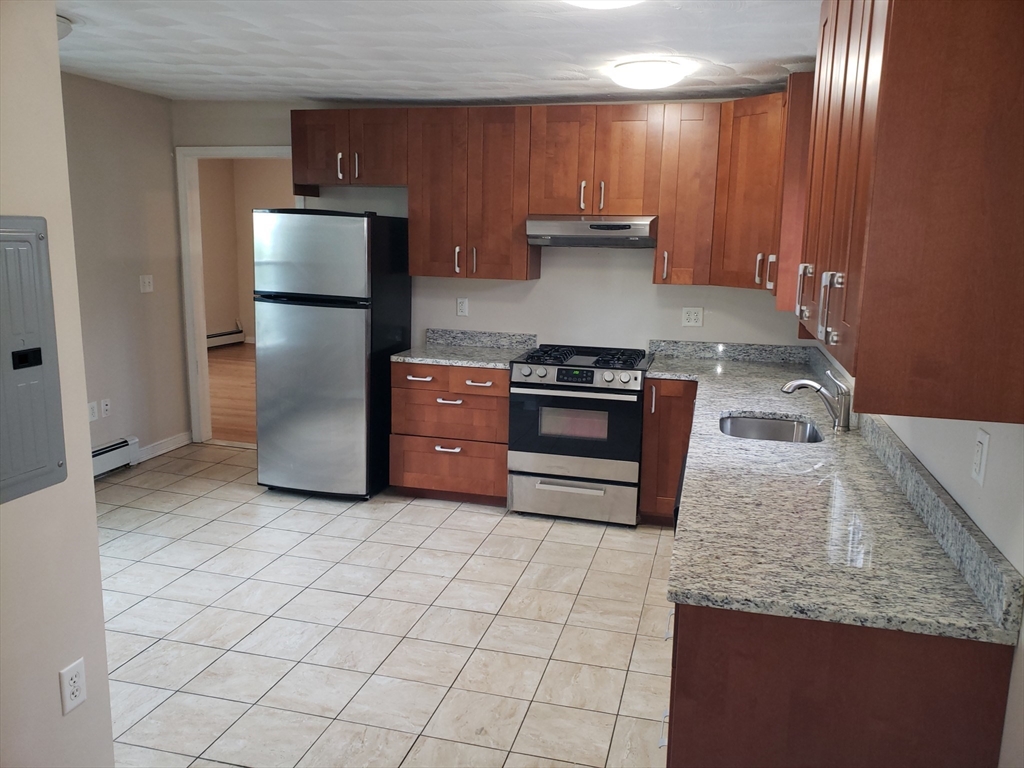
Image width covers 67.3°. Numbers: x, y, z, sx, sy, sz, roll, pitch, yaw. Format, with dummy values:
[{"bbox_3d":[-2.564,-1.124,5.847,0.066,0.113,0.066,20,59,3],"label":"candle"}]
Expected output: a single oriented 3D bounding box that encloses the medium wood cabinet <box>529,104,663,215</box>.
[{"bbox_3d":[0.510,-1.306,4.550,0.757,0.610,0.335,4,11,14],"label":"medium wood cabinet"}]

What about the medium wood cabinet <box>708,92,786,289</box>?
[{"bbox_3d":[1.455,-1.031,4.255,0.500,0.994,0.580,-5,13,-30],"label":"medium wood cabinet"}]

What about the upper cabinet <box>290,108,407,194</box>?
[{"bbox_3d":[-0.965,-1.469,4.943,0.776,0.502,0.348,4,11,14],"label":"upper cabinet"}]

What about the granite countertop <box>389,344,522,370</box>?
[{"bbox_3d":[-0.290,-0.164,4.760,0.765,0.038,0.640,4,11,14],"label":"granite countertop"}]

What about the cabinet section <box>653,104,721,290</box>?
[{"bbox_3d":[1.031,-1.087,4.494,0.305,0.994,0.348,4,11,14],"label":"cabinet section"}]

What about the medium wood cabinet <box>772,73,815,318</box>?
[{"bbox_3d":[1.467,-0.901,3.734,0.330,1.060,0.450,4,11,14],"label":"medium wood cabinet"}]

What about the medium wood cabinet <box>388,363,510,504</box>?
[{"bbox_3d":[-0.304,0.270,4.955,0.763,0.883,0.622,4,11,14],"label":"medium wood cabinet"}]

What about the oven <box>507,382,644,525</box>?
[{"bbox_3d":[0.424,0.343,4.651,0.760,0.800,0.670,4,11,14],"label":"oven"}]

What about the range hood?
[{"bbox_3d":[0.490,-0.913,4.585,0.756,0.175,0.505,4,11,14],"label":"range hood"}]

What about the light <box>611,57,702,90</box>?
[{"bbox_3d":[0.656,-1.469,3.690,0.360,0.100,0.360,4,11,14],"label":"light"}]

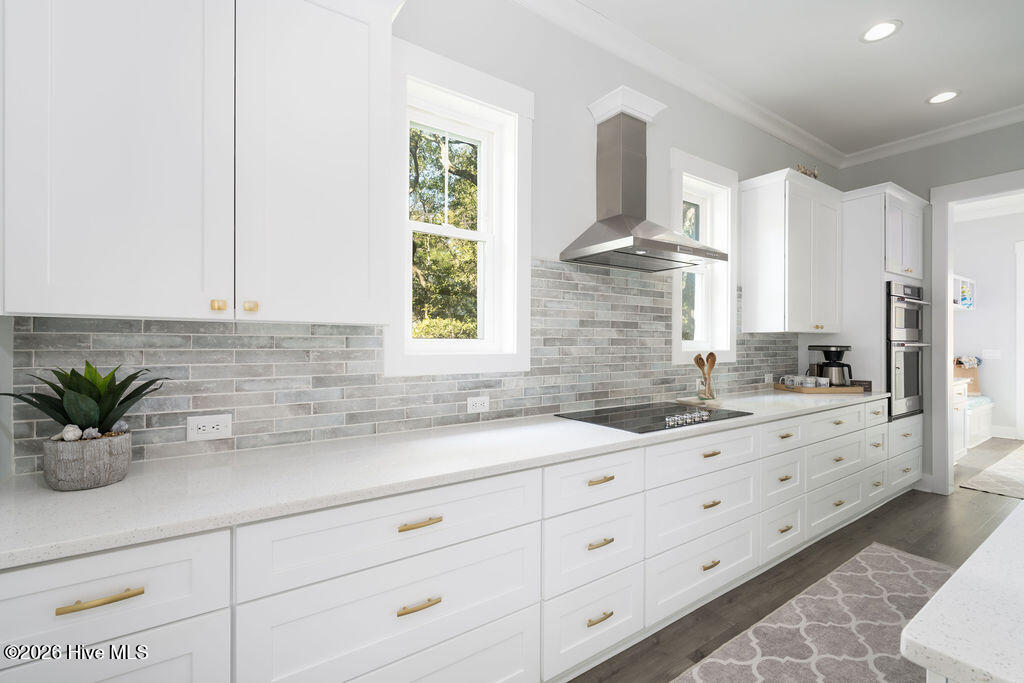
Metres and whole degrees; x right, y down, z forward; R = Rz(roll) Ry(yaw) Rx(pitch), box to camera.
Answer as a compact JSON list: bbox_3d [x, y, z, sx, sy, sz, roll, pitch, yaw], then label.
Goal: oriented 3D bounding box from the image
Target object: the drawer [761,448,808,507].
[{"bbox_3d":[1.417,0.769,2.621,0.510,0.290,0.520,0,0,-33],"label":"drawer"}]

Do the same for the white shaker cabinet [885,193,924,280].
[{"bbox_3d":[3.051,-0.831,3.724,0.840,0.610,0.591,0,0,-33],"label":"white shaker cabinet"}]

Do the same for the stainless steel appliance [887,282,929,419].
[{"bbox_3d":[3.010,0.070,3.651,0.755,1.046,0.620,0,0,-33],"label":"stainless steel appliance"}]

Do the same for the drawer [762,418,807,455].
[{"bbox_3d":[1.417,0.536,2.621,0.510,0.176,0.520,0,0,-33],"label":"drawer"}]

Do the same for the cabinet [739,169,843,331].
[{"bbox_3d":[2.241,-0.650,3.393,0.920,1.165,0.331,0,0,-33],"label":"cabinet"}]

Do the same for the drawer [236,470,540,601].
[{"bbox_3d":[-0.380,0.523,1.397,0.875,0.181,0.430,0,0,-33],"label":"drawer"}]

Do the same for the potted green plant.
[{"bbox_3d":[-1.166,0.223,1.183,0.330,0.331,0.310,0,0,-33],"label":"potted green plant"}]

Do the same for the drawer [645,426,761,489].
[{"bbox_3d":[0.815,0.536,2.236,0.919,0.176,0.520,0,0,-33],"label":"drawer"}]

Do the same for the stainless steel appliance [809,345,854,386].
[{"bbox_3d":[2.555,0.205,3.430,0.300,0.355,0.190,0,0,11],"label":"stainless steel appliance"}]

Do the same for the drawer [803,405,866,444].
[{"bbox_3d":[1.986,0.527,2.920,0.928,0.181,0.430,0,0,-33],"label":"drawer"}]

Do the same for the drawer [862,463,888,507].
[{"bbox_3d":[2.558,1.038,3.290,0.417,0.282,0.430,0,0,-33],"label":"drawer"}]

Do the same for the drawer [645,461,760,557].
[{"bbox_3d":[0.807,0.769,2.249,0.919,0.290,0.550,0,0,-33],"label":"drawer"}]

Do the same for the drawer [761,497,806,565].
[{"bbox_3d":[1.409,1.057,2.634,0.510,0.287,0.550,0,0,-33],"label":"drawer"}]

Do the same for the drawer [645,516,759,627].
[{"bbox_3d":[0.812,1.035,2.166,0.886,0.282,0.430,0,0,-33],"label":"drawer"}]

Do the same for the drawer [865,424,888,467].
[{"bbox_3d":[2.587,0.769,3.369,0.439,0.290,0.520,0,0,-33],"label":"drawer"}]

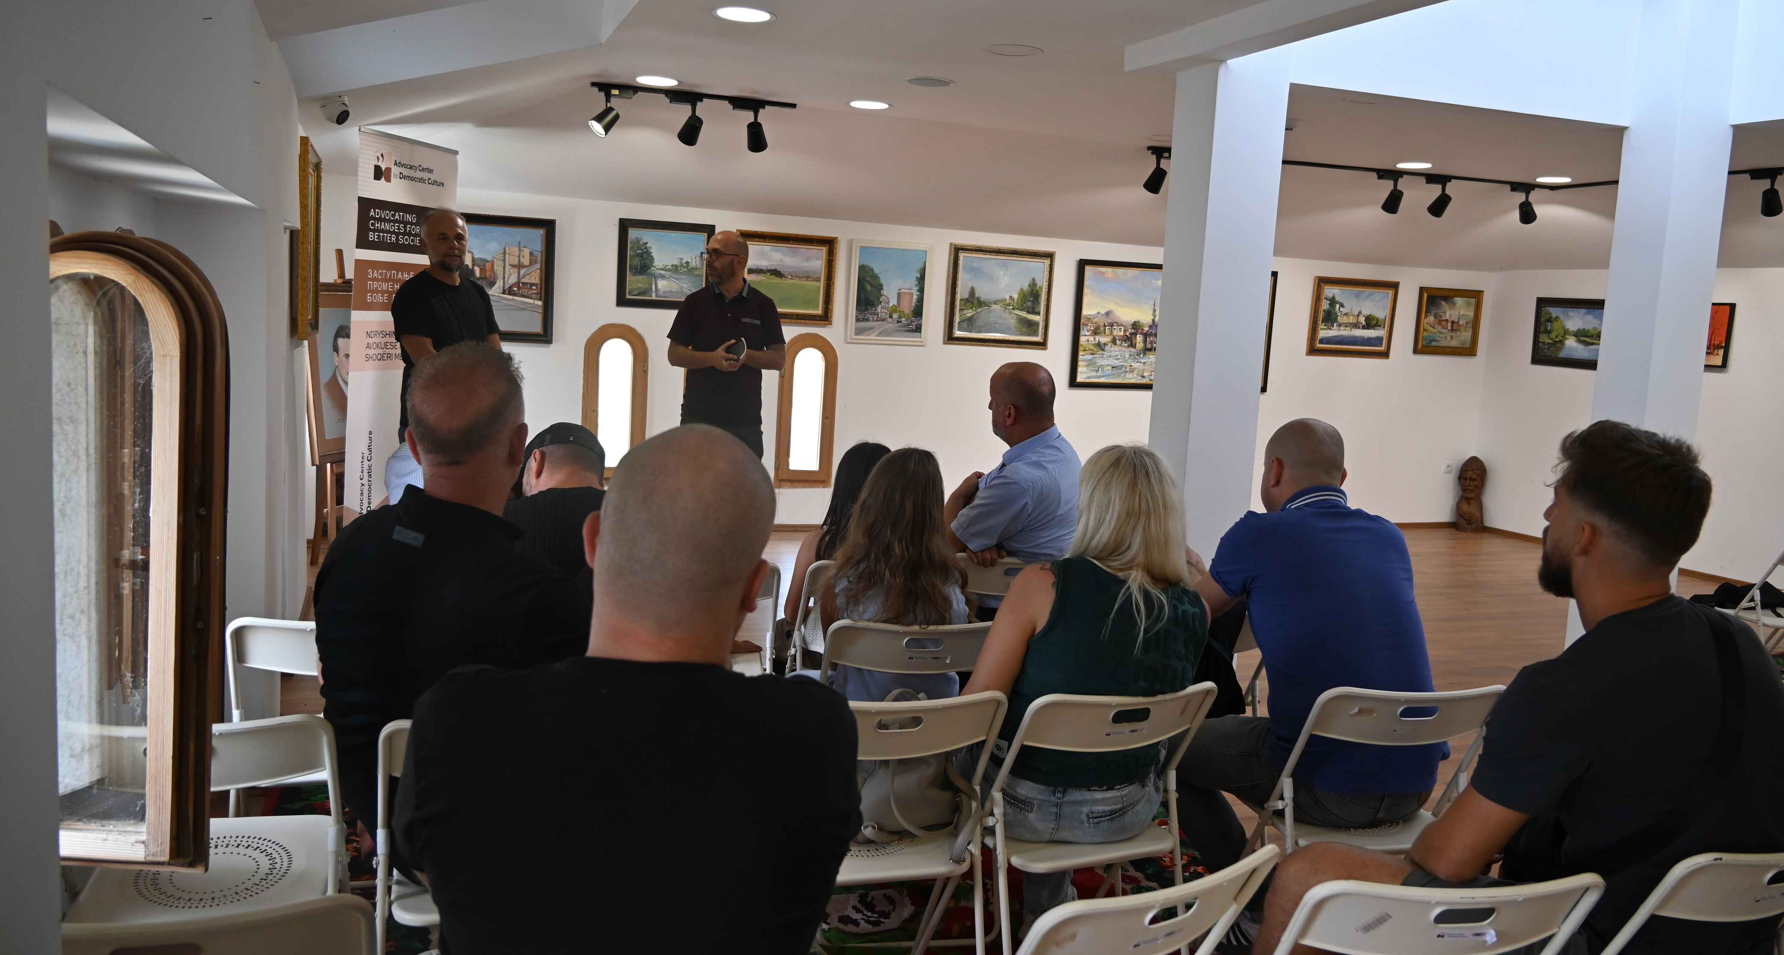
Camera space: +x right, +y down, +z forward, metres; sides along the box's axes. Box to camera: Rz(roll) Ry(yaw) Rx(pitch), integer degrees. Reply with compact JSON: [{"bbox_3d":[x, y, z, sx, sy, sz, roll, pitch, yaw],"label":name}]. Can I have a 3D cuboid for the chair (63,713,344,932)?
[{"bbox_3d":[-1.121,0.706,2.211,0.410,0.780,0.470,1,7,-18],"label":"chair"}]

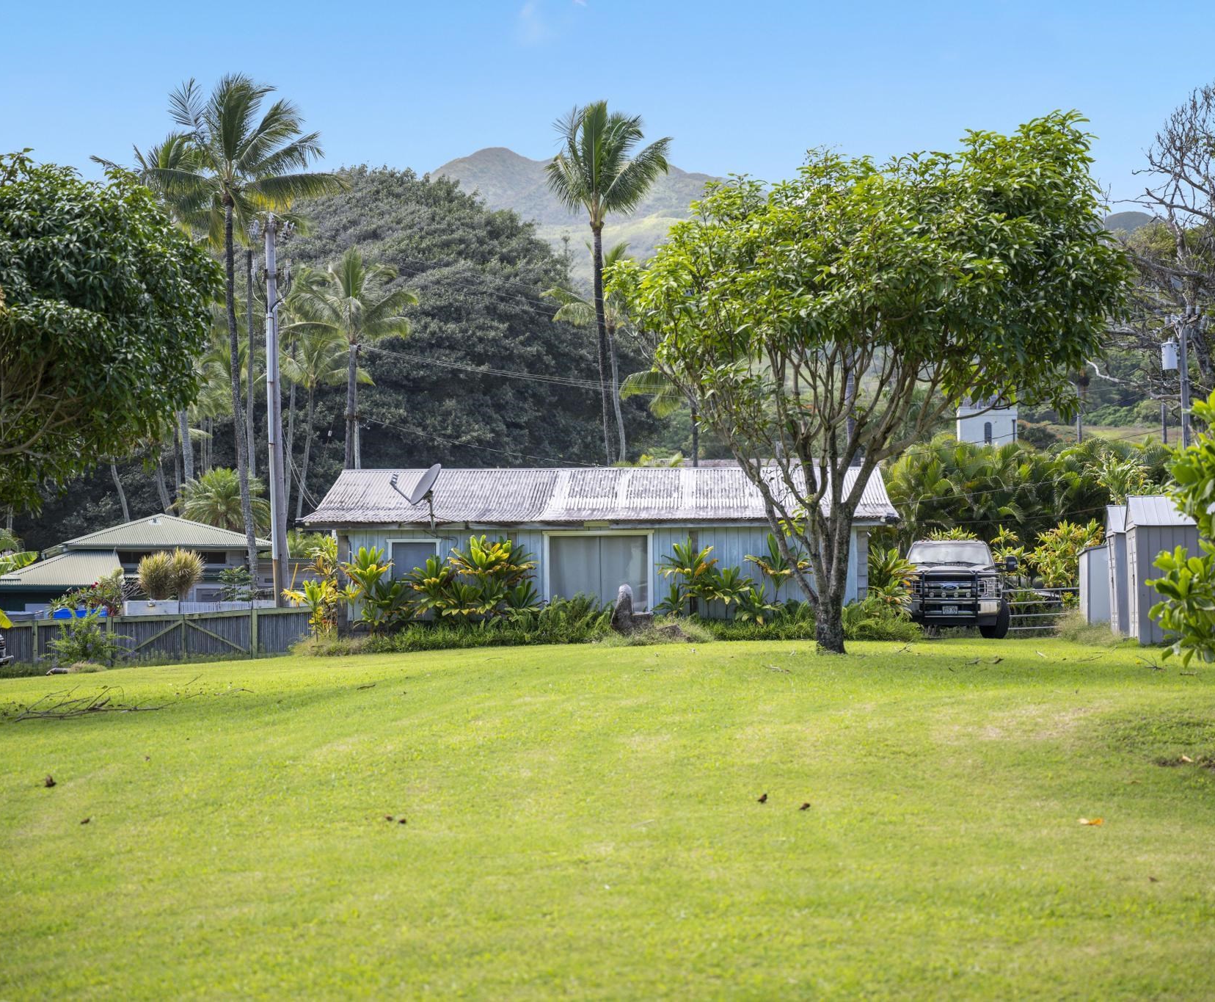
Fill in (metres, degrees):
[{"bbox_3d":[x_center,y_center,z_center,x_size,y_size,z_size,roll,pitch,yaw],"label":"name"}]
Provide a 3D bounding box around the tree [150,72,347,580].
[{"bbox_3d":[-10.262,-4.098,84.146,5.400,16.433,5.400,0,-2,0],"label":"tree"}]

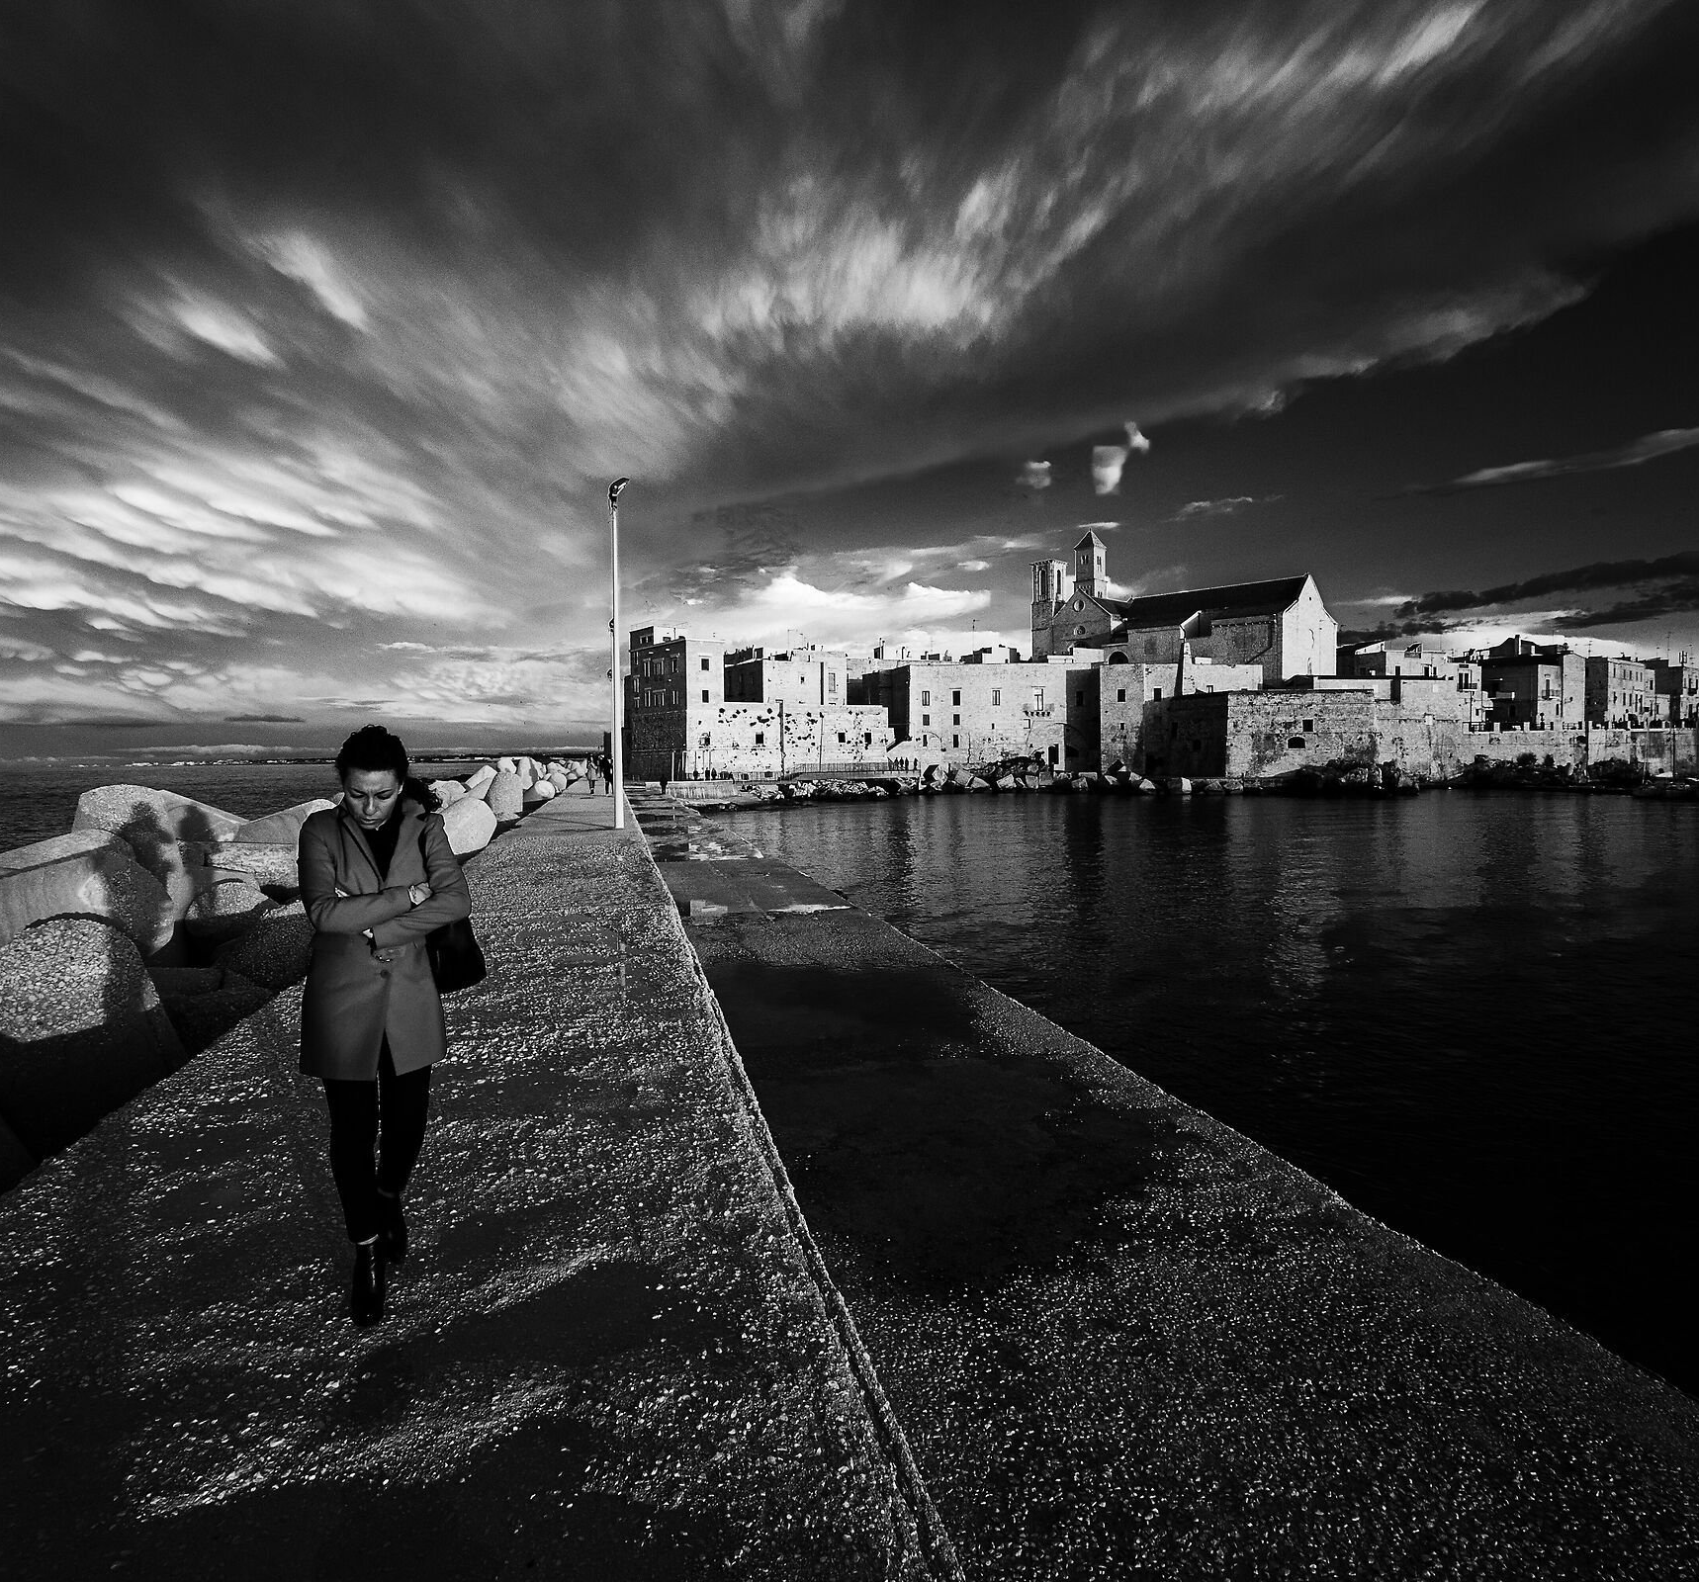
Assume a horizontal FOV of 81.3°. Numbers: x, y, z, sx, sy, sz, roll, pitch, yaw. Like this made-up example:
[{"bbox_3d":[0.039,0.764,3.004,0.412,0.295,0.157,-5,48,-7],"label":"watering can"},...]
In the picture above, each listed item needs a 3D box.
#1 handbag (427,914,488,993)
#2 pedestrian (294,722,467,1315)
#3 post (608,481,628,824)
[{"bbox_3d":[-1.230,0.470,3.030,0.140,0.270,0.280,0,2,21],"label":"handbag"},{"bbox_3d":[-1.365,0.620,2.900,0.490,1.630,0.460,-1,2,-19],"label":"pedestrian"},{"bbox_3d":[-5.140,-3.050,22.100,0.450,7.800,0.300,0,2,0],"label":"post"}]

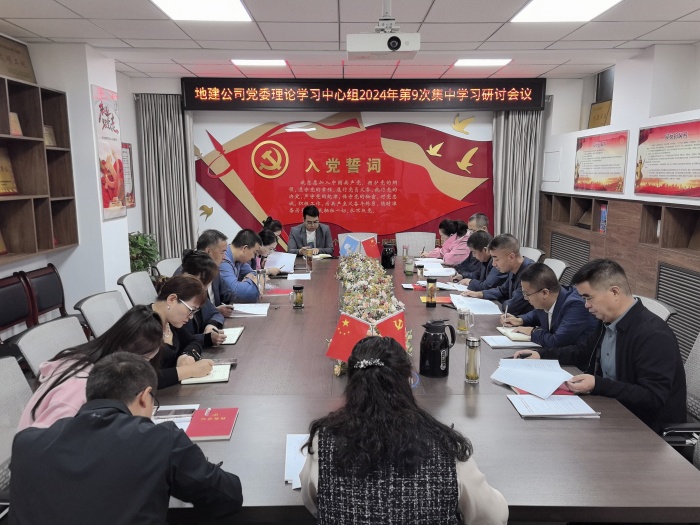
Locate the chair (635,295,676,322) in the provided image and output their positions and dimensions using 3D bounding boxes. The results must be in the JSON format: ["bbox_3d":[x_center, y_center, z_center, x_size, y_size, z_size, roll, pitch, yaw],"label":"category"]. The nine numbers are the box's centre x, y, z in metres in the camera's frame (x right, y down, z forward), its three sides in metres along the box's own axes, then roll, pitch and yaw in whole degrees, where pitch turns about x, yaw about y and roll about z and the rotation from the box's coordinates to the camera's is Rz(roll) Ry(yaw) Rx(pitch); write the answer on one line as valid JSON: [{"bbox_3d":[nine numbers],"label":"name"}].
[{"bbox_3d":[1.409,0.693,3.157,0.620,0.990,0.580,0,9,-1],"label":"chair"}]

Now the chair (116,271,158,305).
[{"bbox_3d":[-1.207,0.582,3.711,0.600,0.970,0.580,0,9,1],"label":"chair"}]

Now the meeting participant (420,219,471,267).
[{"bbox_3d":[1.121,0.158,5.672,0.660,1.190,0.520,1,10,6],"label":"meeting participant"}]

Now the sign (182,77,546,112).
[{"bbox_3d":[0.185,-2.037,6.658,4.410,0.400,0.100,0,9,-1],"label":"sign"}]

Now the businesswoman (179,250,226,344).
[{"bbox_3d":[-1.023,0.544,3.261,0.700,1.250,0.500,0,9,-1],"label":"businesswoman"}]

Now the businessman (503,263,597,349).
[{"bbox_3d":[1.139,0.580,3.127,0.720,1.164,0.550,0,9,-1],"label":"businessman"}]

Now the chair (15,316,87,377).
[{"bbox_3d":[-1.153,0.789,2.630,0.600,0.970,0.600,0,10,2],"label":"chair"}]

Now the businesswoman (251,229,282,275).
[{"bbox_3d":[-1.000,0.272,5.071,0.680,1.180,0.500,0,10,-1],"label":"businesswoman"}]

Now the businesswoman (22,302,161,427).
[{"bbox_3d":[-0.972,0.735,2.198,0.740,1.159,0.520,0,9,-1],"label":"businesswoman"}]

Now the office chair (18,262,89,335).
[{"bbox_3d":[-2.371,0.479,4.590,0.570,0.940,0.500,0,9,-1],"label":"office chair"}]

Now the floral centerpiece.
[{"bbox_3d":[0.102,0.212,3.941,0.380,0.200,2.900,0,9,-1],"label":"floral centerpiece"}]

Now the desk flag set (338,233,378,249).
[{"bbox_3d":[0.097,-0.106,5.476,0.390,0.320,0.080,0,9,-1],"label":"desk flag set"}]

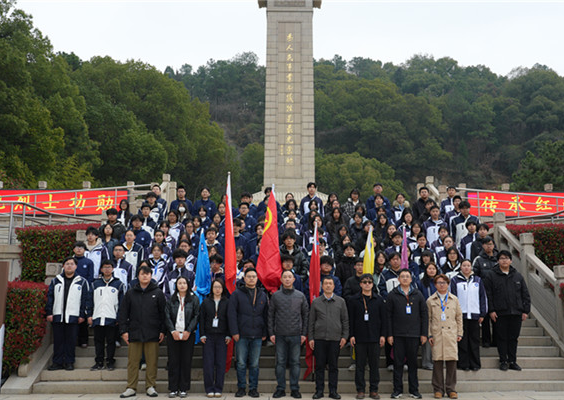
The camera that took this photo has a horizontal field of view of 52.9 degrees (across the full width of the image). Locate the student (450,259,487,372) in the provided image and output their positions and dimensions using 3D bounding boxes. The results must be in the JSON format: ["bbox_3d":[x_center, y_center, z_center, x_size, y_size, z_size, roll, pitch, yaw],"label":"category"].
[{"bbox_3d":[2.982,1.812,8.975,0.550,1.670,0.310,-1,-10,7],"label":"student"}]

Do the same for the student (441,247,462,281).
[{"bbox_3d":[2.905,1.627,9.628,0.490,1.640,0.290,-1,-10,7],"label":"student"}]

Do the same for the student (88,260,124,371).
[{"bbox_3d":[-2.729,1.774,8.812,0.540,1.681,0.310,1,-9,-8],"label":"student"}]

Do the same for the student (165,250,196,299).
[{"bbox_3d":[-1.618,1.677,8.954,0.510,1.770,0.330,0,-8,-3],"label":"student"}]

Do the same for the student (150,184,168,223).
[{"bbox_3d":[-2.694,0.565,12.309,0.500,1.787,0.300,0,-9,-2],"label":"student"}]

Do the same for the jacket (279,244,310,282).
[{"bbox_3d":[0.183,1.142,9.892,0.580,0.740,0.330,0,-9,0],"label":"jacket"}]

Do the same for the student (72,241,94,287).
[{"bbox_3d":[-3.394,1.563,9.422,0.500,1.736,0.300,1,-8,-5],"label":"student"}]

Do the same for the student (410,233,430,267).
[{"bbox_3d":[2.553,1.417,10.324,0.480,1.640,0.290,-1,-10,6],"label":"student"}]

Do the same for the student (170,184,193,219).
[{"bbox_3d":[-2.192,0.575,12.358,0.500,1.780,0.300,1,-9,-4],"label":"student"}]

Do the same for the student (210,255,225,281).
[{"bbox_3d":[-1.044,1.730,8.906,0.470,1.740,0.290,0,-8,-2],"label":"student"}]

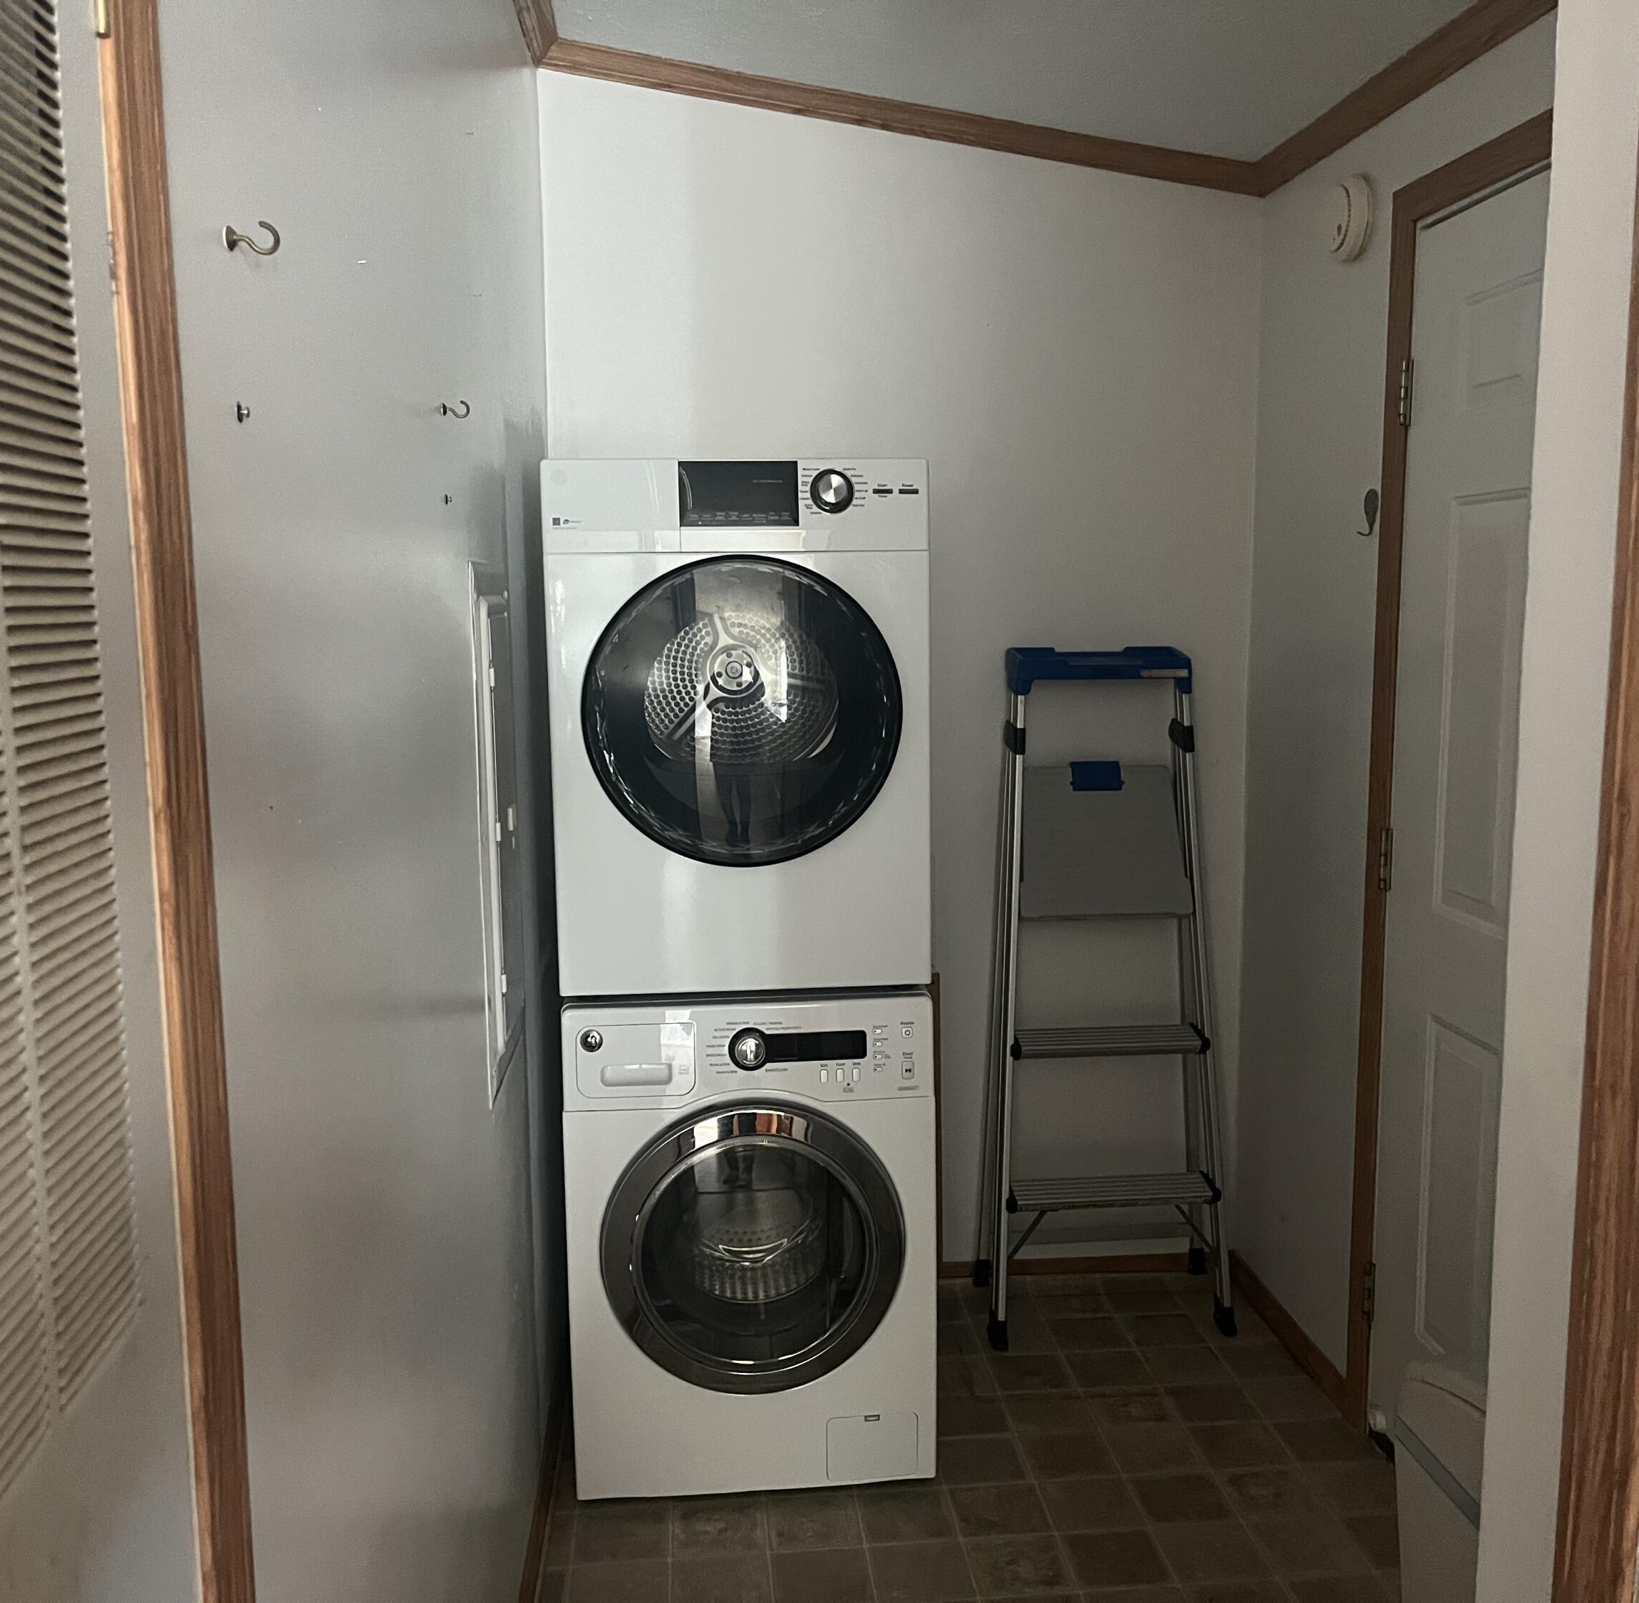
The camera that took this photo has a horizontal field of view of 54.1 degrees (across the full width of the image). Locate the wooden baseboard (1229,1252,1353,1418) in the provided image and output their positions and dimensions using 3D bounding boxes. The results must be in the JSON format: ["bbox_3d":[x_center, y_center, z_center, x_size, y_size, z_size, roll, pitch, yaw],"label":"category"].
[{"bbox_3d":[0.927,1.046,3.192,0.018,0.055,0.660,-2,7,-5],"label":"wooden baseboard"}]

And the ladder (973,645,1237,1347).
[{"bbox_3d":[0.579,0.377,3.276,0.525,1.375,0.330,-2,7,-5],"label":"ladder"}]

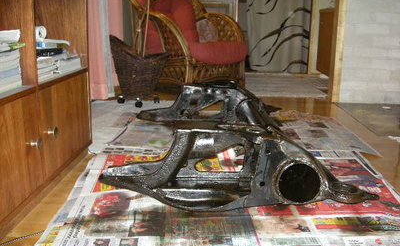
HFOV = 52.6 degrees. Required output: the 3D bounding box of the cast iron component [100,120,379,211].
[{"bbox_3d":[0.098,0.123,1.292,0.836,0.231,0.264,2,14,4],"label":"cast iron component"}]

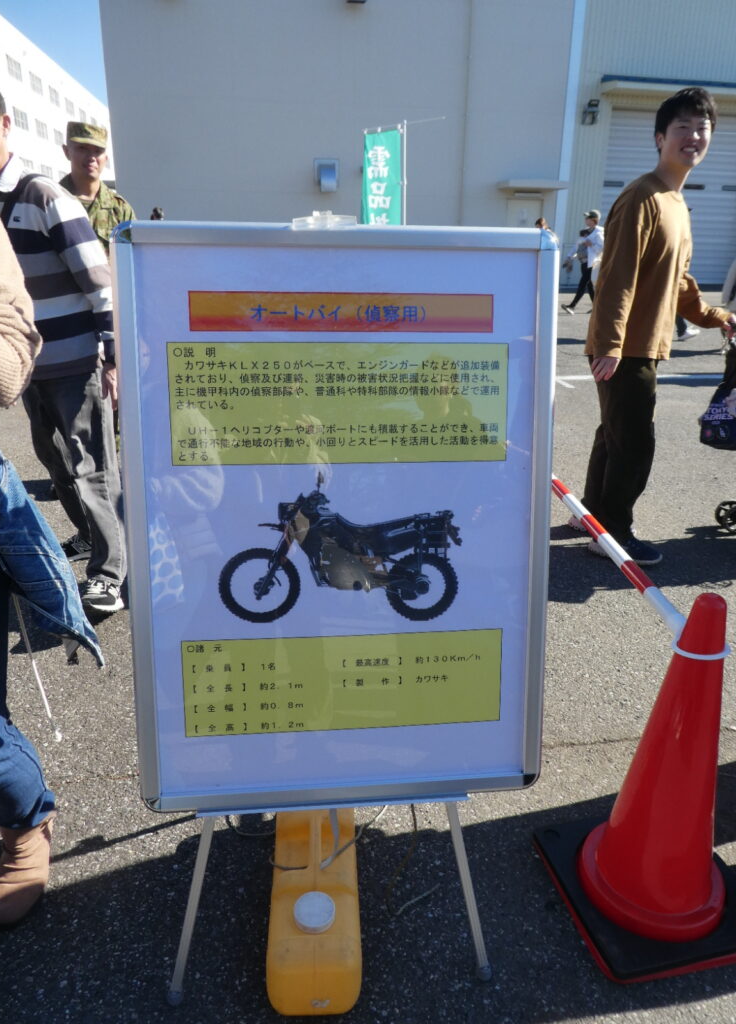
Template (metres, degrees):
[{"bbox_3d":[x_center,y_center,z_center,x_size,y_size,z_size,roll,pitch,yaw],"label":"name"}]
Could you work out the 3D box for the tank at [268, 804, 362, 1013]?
[{"bbox_3d":[-0.104,0.721,1.385,0.157,0.156,0.420,-1,20,-4],"label":"tank"}]

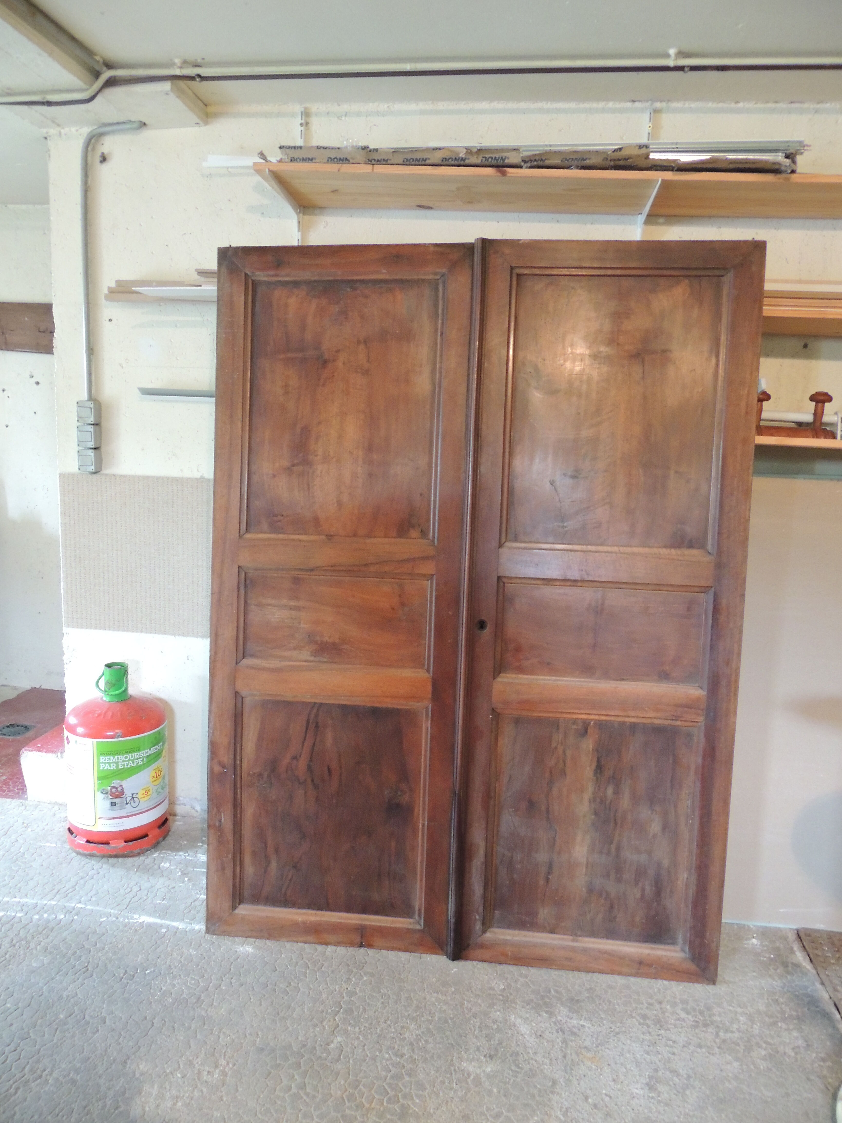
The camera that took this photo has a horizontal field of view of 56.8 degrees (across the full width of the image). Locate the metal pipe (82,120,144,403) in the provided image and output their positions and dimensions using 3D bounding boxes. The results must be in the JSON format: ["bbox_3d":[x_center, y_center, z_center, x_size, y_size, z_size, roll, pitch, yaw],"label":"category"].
[{"bbox_3d":[-0.931,-0.897,2.365,0.203,0.814,0.032,4,10,6],"label":"metal pipe"}]

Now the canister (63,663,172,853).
[{"bbox_3d":[-0.958,0.597,2.466,0.310,0.556,0.310,-6,13,-41],"label":"canister"}]

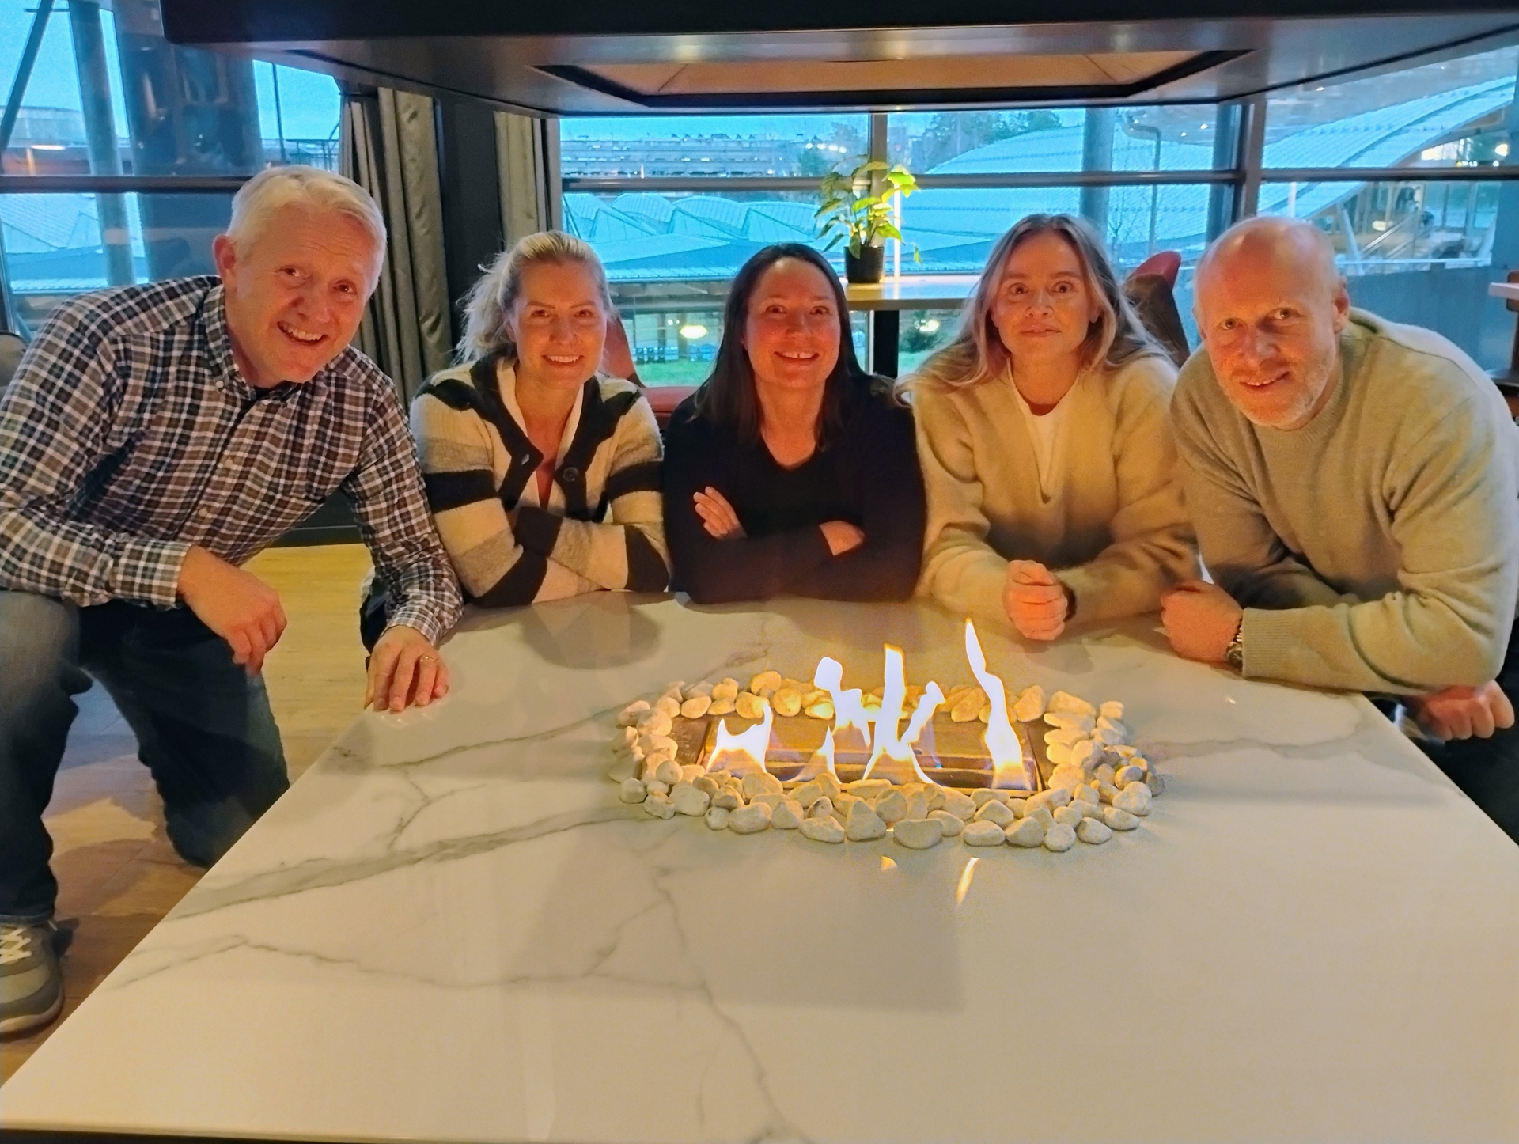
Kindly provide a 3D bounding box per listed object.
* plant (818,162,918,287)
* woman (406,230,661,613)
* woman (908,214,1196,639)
[{"bbox_3d":[0.282,-0.936,3.302,0.280,0.325,0.270,-1,17,0],"label":"plant"},{"bbox_3d":[-0.347,-0.086,2.050,0.430,0.935,0.680,-3,17,-7],"label":"woman"},{"bbox_3d":[0.444,-0.085,1.972,0.440,0.950,0.700,1,17,8],"label":"woman"}]

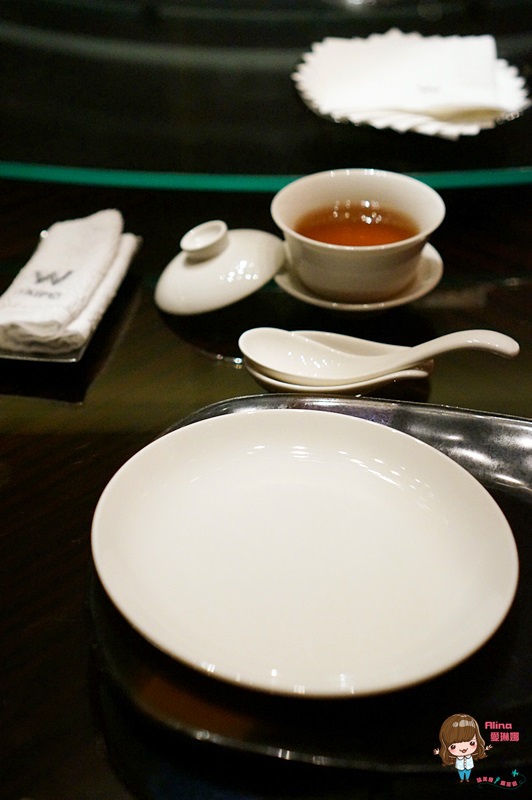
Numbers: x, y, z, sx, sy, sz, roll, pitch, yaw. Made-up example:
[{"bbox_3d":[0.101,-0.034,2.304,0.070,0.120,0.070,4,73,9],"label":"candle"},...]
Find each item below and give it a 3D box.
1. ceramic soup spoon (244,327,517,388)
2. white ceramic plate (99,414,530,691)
[{"bbox_3d":[0.057,-0.021,0.590,0.142,0.035,0.044,4,36,3],"label":"ceramic soup spoon"},{"bbox_3d":[0.015,0.063,0.475,0.171,0.025,0.171,3,35,-2],"label":"white ceramic plate"}]

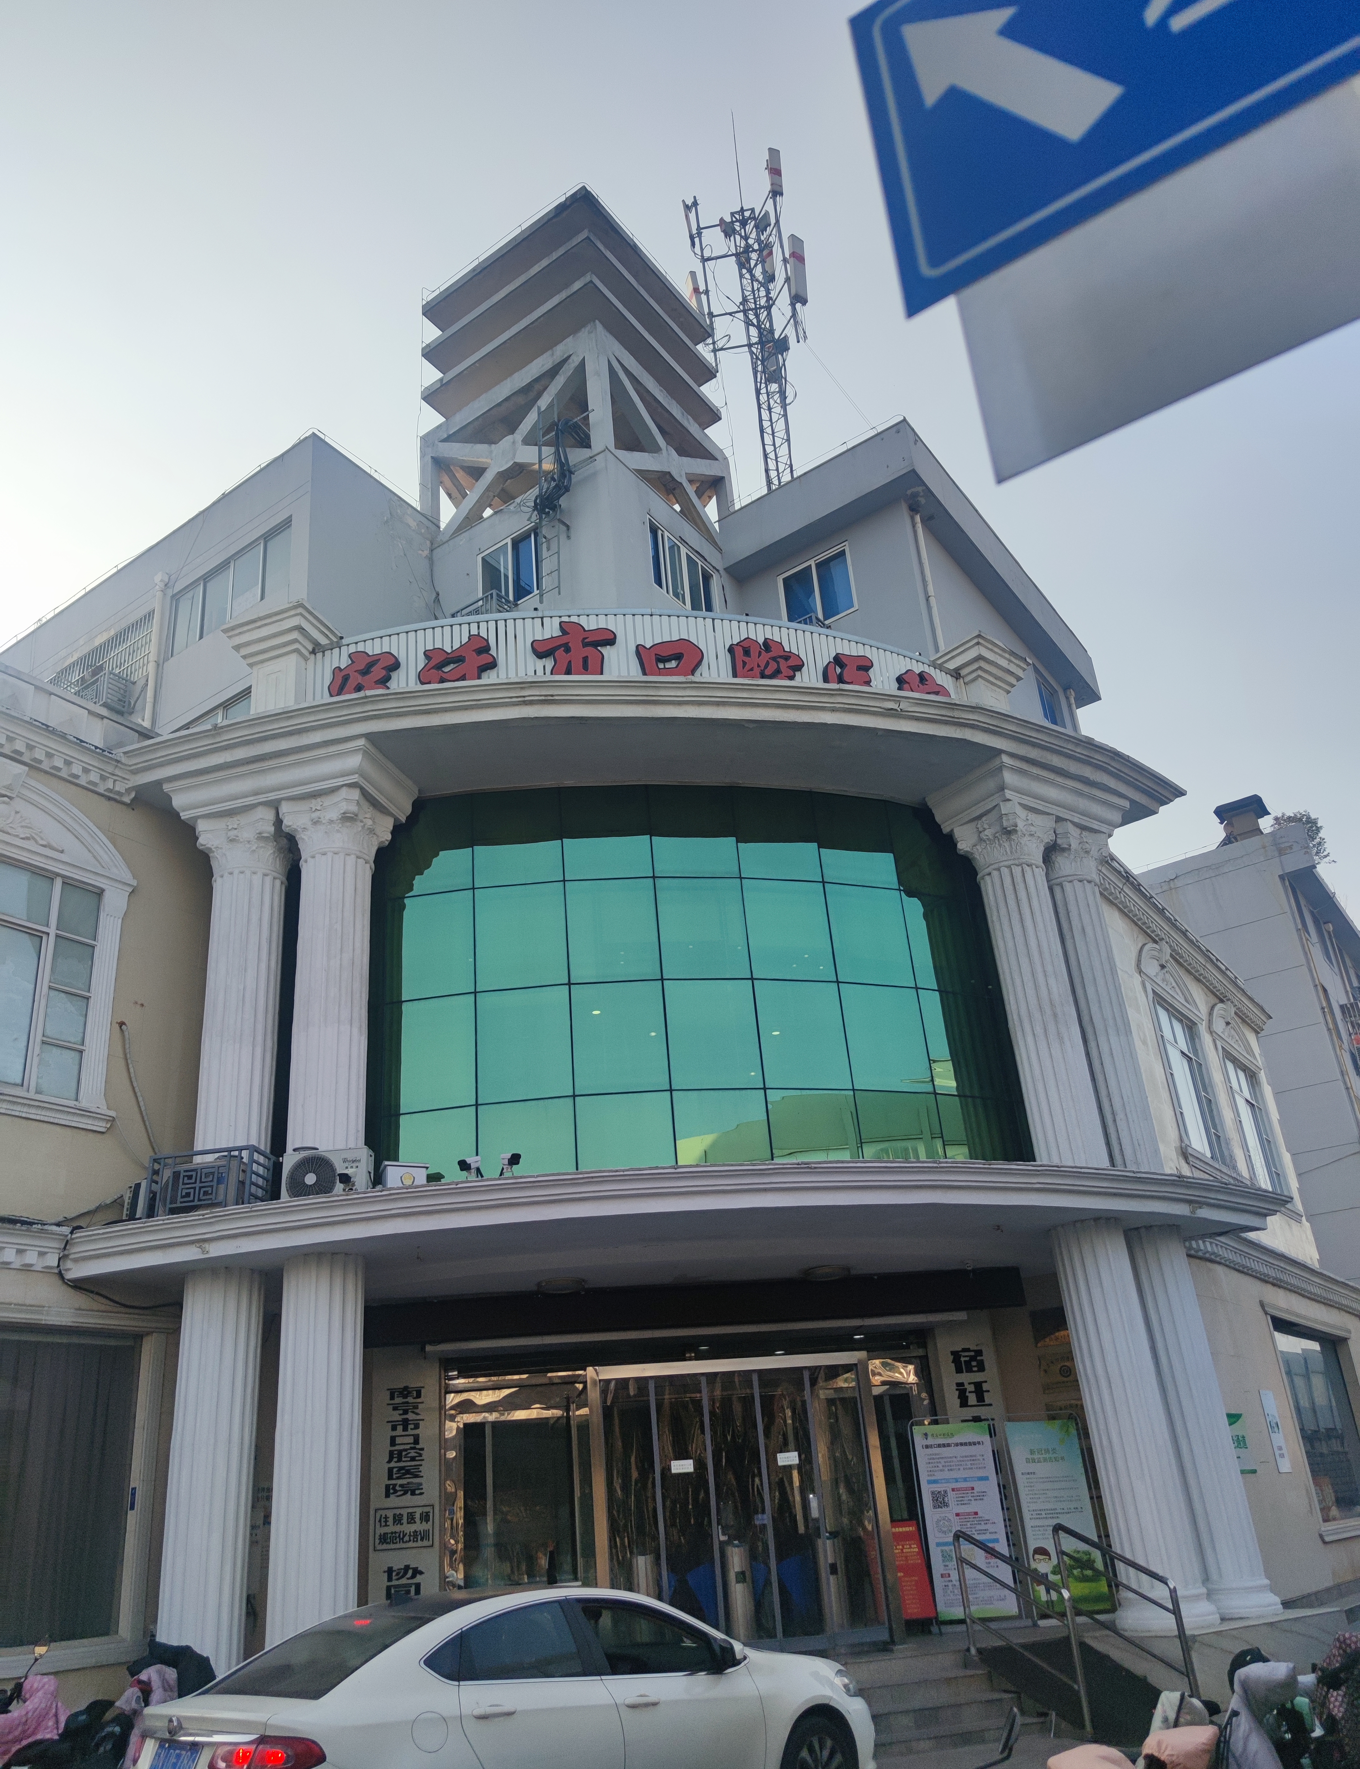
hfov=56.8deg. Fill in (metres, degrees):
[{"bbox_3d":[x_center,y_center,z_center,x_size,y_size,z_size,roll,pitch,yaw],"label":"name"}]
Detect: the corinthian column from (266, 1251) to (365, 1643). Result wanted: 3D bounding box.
[{"bbox_3d":[-3.033,5.009,10.504,0.880,3.557,0.880,-11,-25,12],"label":"corinthian column"}]

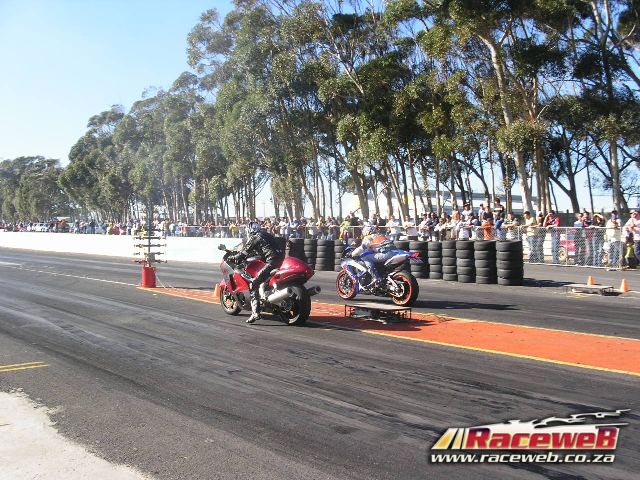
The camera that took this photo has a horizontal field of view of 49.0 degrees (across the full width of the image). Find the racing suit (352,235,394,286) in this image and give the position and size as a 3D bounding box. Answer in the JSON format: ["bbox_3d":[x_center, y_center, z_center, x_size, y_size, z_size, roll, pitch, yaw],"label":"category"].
[{"bbox_3d":[1.022,0.341,12.250,0.600,0.940,0.840,-1,2,-43],"label":"racing suit"}]

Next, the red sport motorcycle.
[{"bbox_3d":[-0.800,0.589,10.060,0.740,1.110,2.120,-1,2,-43],"label":"red sport motorcycle"}]

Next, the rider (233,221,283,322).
[{"bbox_3d":[-0.845,0.445,9.988,0.680,1.400,0.930,-1,2,-43],"label":"rider"}]

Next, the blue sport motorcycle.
[{"bbox_3d":[1.002,0.561,12.276,0.710,1.080,2.030,-1,2,-43],"label":"blue sport motorcycle"}]

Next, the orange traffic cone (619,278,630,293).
[{"bbox_3d":[6.247,0.920,14.374,0.220,0.280,0.220,-1,2,-43],"label":"orange traffic cone"}]

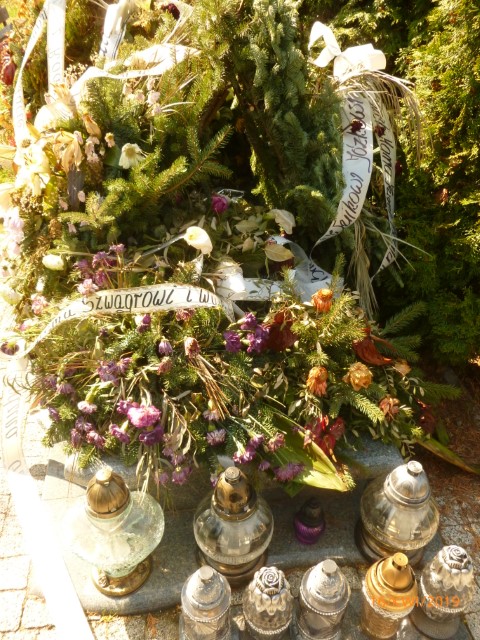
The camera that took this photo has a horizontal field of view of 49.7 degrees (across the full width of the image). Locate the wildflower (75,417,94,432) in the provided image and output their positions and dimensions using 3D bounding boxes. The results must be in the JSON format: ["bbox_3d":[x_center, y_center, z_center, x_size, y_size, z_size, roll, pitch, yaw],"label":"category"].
[{"bbox_3d":[-0.417,0.281,1.390,0.052,0.038,0.041,0,31,0],"label":"wildflower"}]

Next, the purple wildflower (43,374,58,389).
[{"bbox_3d":[-0.454,0.147,1.240,0.038,0.032,0.032,0,34,0],"label":"purple wildflower"}]

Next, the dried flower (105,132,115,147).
[{"bbox_3d":[-0.434,-0.600,1.720,0.032,0.043,0.035,-2,33,-6],"label":"dried flower"}]

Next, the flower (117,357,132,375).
[{"bbox_3d":[-0.319,0.126,1.430,0.043,0.044,0.040,0,31,0],"label":"flower"}]

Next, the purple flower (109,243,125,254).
[{"bbox_3d":[-0.401,-0.232,1.680,0.050,0.034,0.039,0,31,0],"label":"purple flower"}]

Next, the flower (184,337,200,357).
[{"bbox_3d":[-0.126,0.070,1.370,0.040,0.049,0.042,0,32,-3],"label":"flower"}]

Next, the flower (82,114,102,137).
[{"bbox_3d":[-0.419,-0.552,1.470,0.057,0.059,0.054,0,34,0],"label":"flower"}]

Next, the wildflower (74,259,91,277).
[{"bbox_3d":[-0.492,-0.164,1.617,0.048,0.052,0.048,0,30,0],"label":"wildflower"}]

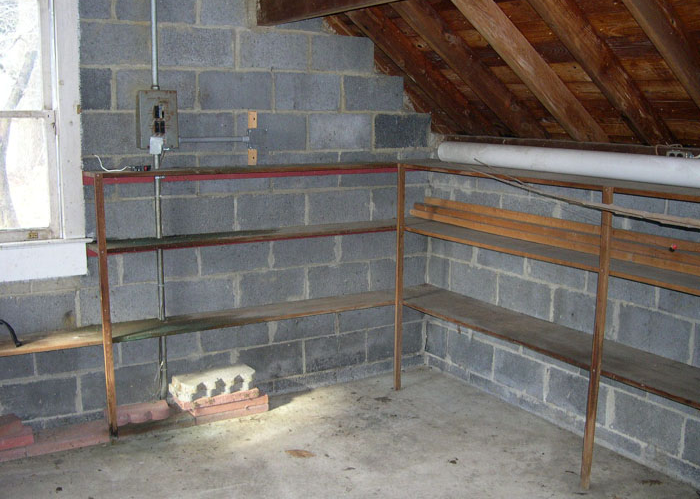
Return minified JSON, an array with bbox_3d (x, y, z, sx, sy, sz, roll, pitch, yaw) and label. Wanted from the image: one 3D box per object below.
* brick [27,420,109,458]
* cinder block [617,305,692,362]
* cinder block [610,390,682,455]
[{"bbox_3d":[-1.267,0.834,3.419,0.363,0.040,0.200,-5,12,-31],"label":"brick"},{"bbox_3d":[1.373,0.357,3.318,0.190,0.194,0.397,-5,12,-31],"label":"cinder block"},{"bbox_3d":[1.335,0.728,3.320,0.194,0.194,0.397,-5,11,-31],"label":"cinder block"}]

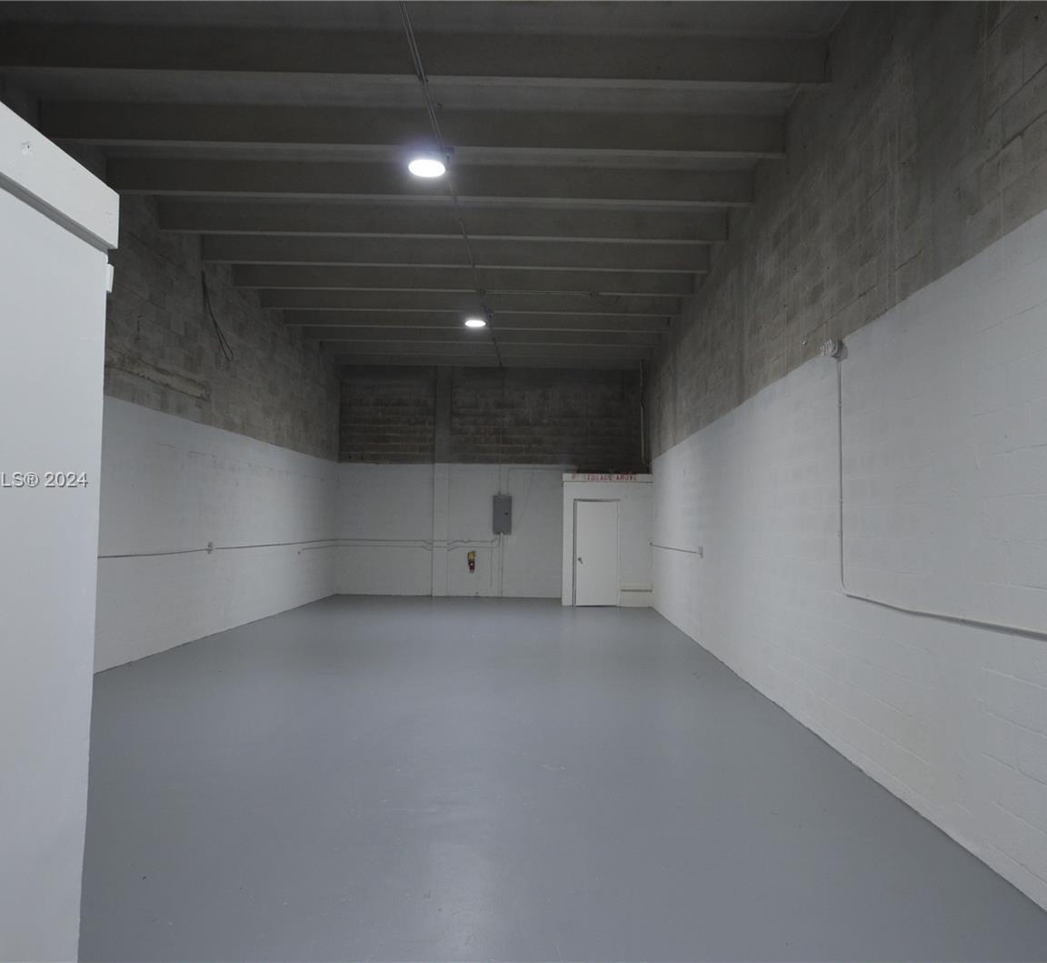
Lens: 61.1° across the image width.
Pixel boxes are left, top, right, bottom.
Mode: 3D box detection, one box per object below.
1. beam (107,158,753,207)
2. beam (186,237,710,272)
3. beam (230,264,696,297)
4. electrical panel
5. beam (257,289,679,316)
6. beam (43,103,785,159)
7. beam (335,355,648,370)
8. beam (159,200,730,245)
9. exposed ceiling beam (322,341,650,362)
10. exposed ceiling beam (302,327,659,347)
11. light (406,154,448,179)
[{"bbox_3d":[-0.949,-3.121,9.241,6.676,0.343,0.142,1,-3,-1],"label":"beam"},{"bbox_3d":[-0.881,-2.997,11.665,6.675,0.343,0.142,1,-3,-1],"label":"beam"},{"bbox_3d":[-0.847,-2.935,12.873,6.674,0.343,0.142,1,-3,-1],"label":"beam"},{"bbox_3d":[-0.456,0.716,19.250,0.390,0.850,0.120,1,-3,-1],"label":"electrical panel"},{"bbox_3d":[-0.812,-2.872,14.095,6.673,0.343,0.142,1,-3,-1],"label":"beam"},{"bbox_3d":[-0.984,-3.183,8.030,6.677,0.343,0.142,1,-3,-1],"label":"beam"},{"bbox_3d":[-0.676,-2.626,18.900,6.670,0.343,0.142,1,-3,-1],"label":"beam"},{"bbox_3d":[-0.915,-3.058,10.471,6.675,0.343,0.142,1,-3,-1],"label":"beam"},{"bbox_3d":[-0.710,-2.688,17.695,6.670,0.343,0.142,1,-3,-1],"label":"exposed ceiling beam"},{"bbox_3d":[-0.746,-2.752,16.441,6.671,0.343,0.142,1,-3,-1],"label":"exposed ceiling beam"},{"bbox_3d":[-0.868,-2.836,7.992,0.330,0.110,0.330,1,-3,-1],"label":"light"}]

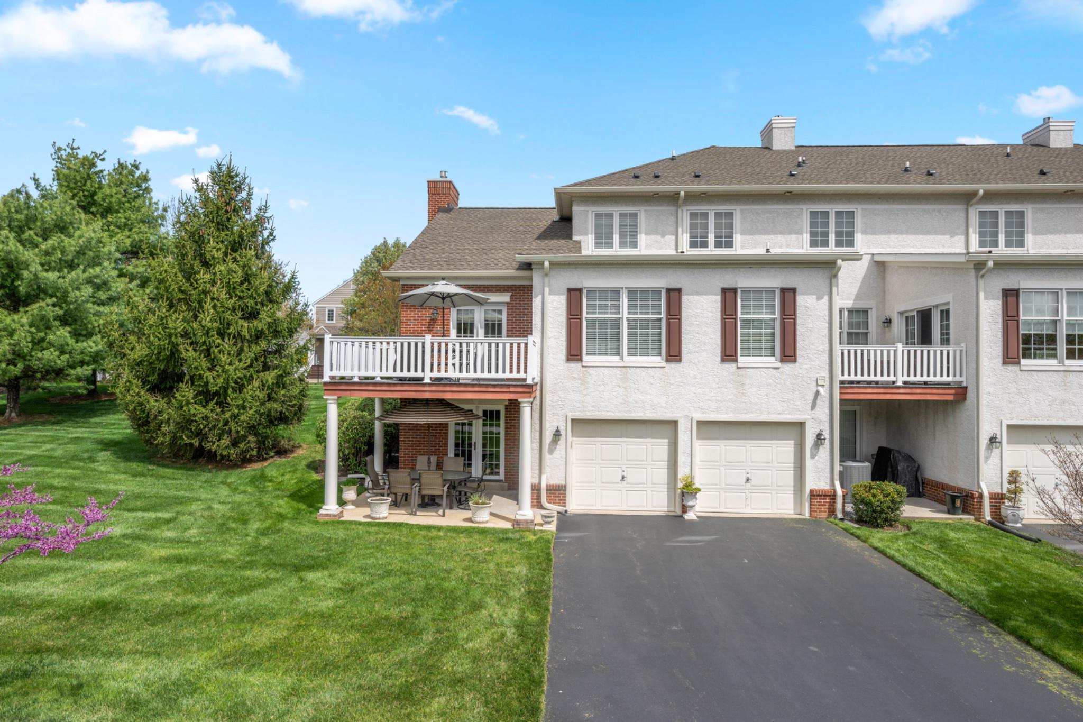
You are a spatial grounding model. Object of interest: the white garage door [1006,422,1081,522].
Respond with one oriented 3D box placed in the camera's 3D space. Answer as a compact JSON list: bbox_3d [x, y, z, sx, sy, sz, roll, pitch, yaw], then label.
[{"bbox_3d":[11.347,2.441,12.592,2.400,2.083,0.080,0,-1,3],"label":"white garage door"}]

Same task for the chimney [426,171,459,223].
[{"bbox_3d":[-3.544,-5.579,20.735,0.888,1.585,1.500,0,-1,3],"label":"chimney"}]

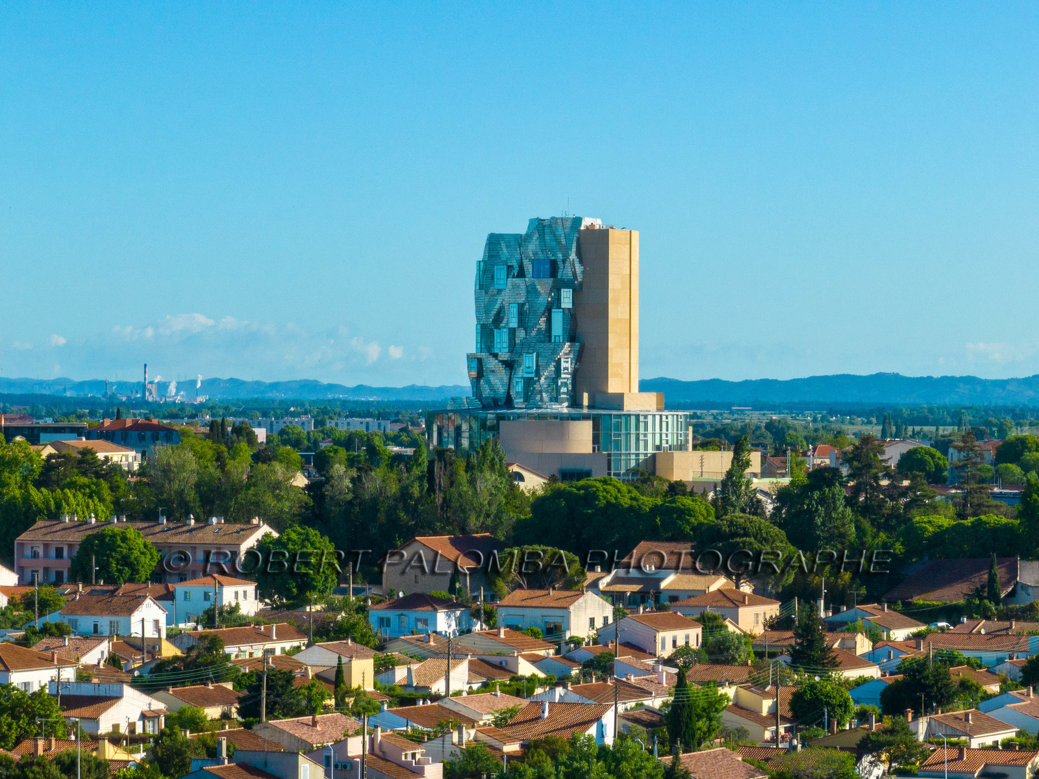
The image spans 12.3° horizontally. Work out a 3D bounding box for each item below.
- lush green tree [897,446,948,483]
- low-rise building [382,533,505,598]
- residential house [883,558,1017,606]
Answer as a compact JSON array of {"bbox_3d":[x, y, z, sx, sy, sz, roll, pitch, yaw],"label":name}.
[{"bbox_3d":[83.508,16.664,1000.004,10.600,9.800,10.000,0,0,0],"label":"lush green tree"},{"bbox_3d":[-7.900,22.800,620.000,13.500,7.700,16.200,0,0,35],"label":"low-rise building"},{"bbox_3d":[54.100,23.300,592.000,16.000,4.600,12.000,0,0,15],"label":"residential house"}]

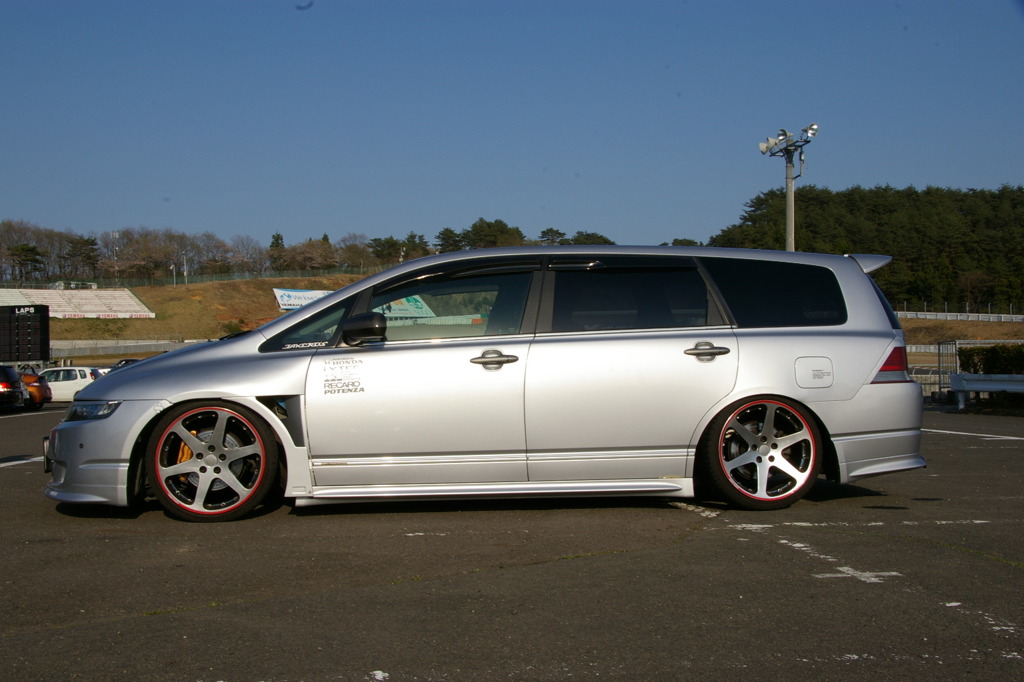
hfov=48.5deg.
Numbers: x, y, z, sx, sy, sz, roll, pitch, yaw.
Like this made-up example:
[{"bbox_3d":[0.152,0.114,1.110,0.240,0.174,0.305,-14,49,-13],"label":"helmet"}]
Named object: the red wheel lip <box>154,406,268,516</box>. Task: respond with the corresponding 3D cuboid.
[{"bbox_3d":[-1.473,0.586,5.569,0.525,0.525,0.060,0,-1,-8],"label":"red wheel lip"}]

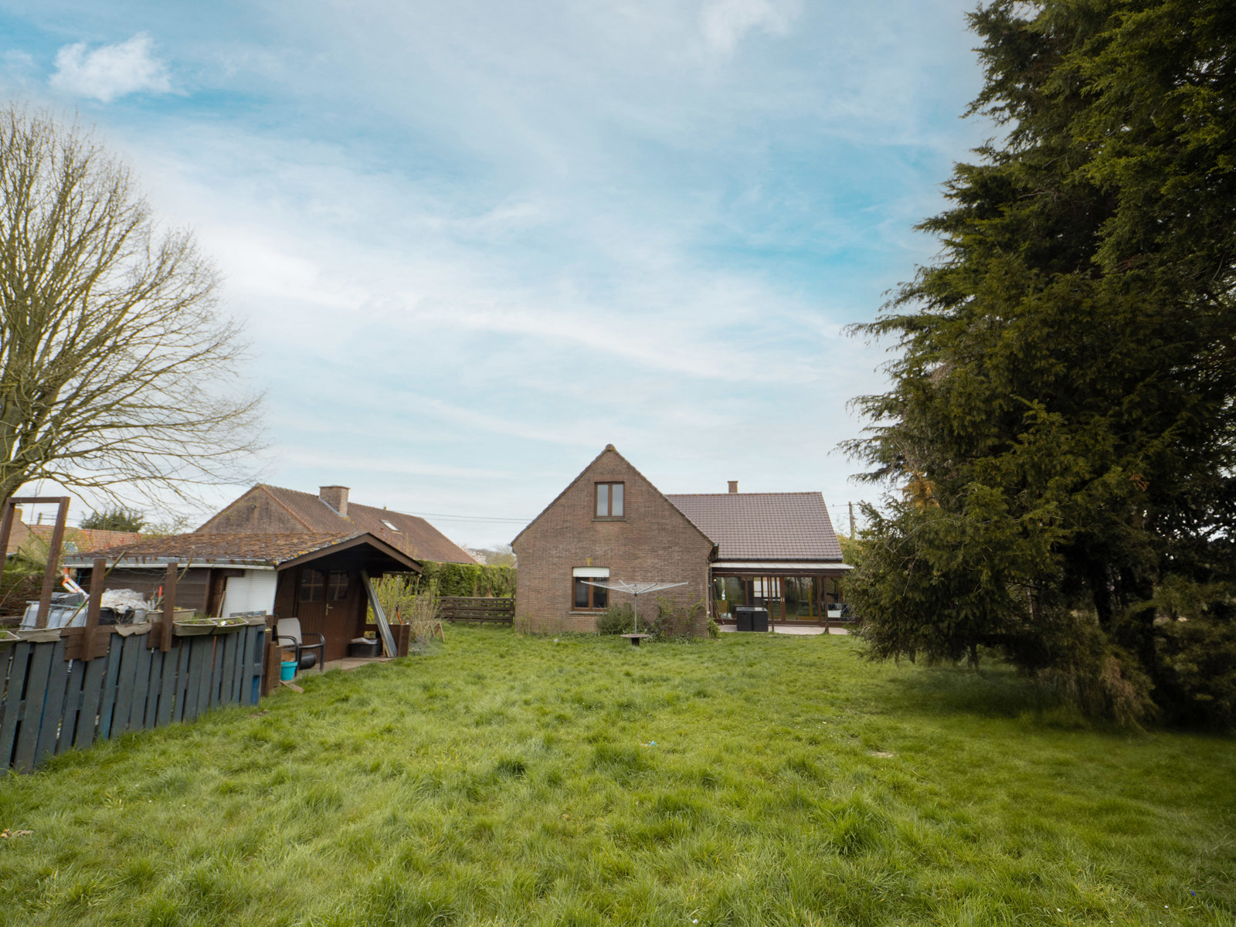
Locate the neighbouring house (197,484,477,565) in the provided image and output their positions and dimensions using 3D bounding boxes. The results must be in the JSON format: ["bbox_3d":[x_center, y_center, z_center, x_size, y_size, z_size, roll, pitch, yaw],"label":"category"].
[{"bbox_3d":[-15.759,5.503,34.316,8.949,6.258,16.711,-1,-11,7],"label":"neighbouring house"}]

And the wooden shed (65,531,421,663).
[{"bbox_3d":[-6.671,2.539,11.000,3.794,2.445,4.590,-1,-11,8],"label":"wooden shed"}]

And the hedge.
[{"bbox_3d":[-6.919,5.787,25.868,5.220,2.468,1.500,0,-11,0],"label":"hedge"}]

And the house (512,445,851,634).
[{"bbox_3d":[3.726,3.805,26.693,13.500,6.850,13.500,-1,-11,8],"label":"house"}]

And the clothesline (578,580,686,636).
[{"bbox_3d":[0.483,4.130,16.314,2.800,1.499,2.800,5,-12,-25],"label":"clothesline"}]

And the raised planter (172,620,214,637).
[{"bbox_3d":[-5.145,2.012,6.941,0.180,0.155,0.440,-4,-12,19],"label":"raised planter"}]

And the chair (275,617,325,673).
[{"bbox_3d":[-5.411,3.074,9.669,0.600,0.900,0.570,-4,-12,21],"label":"chair"}]

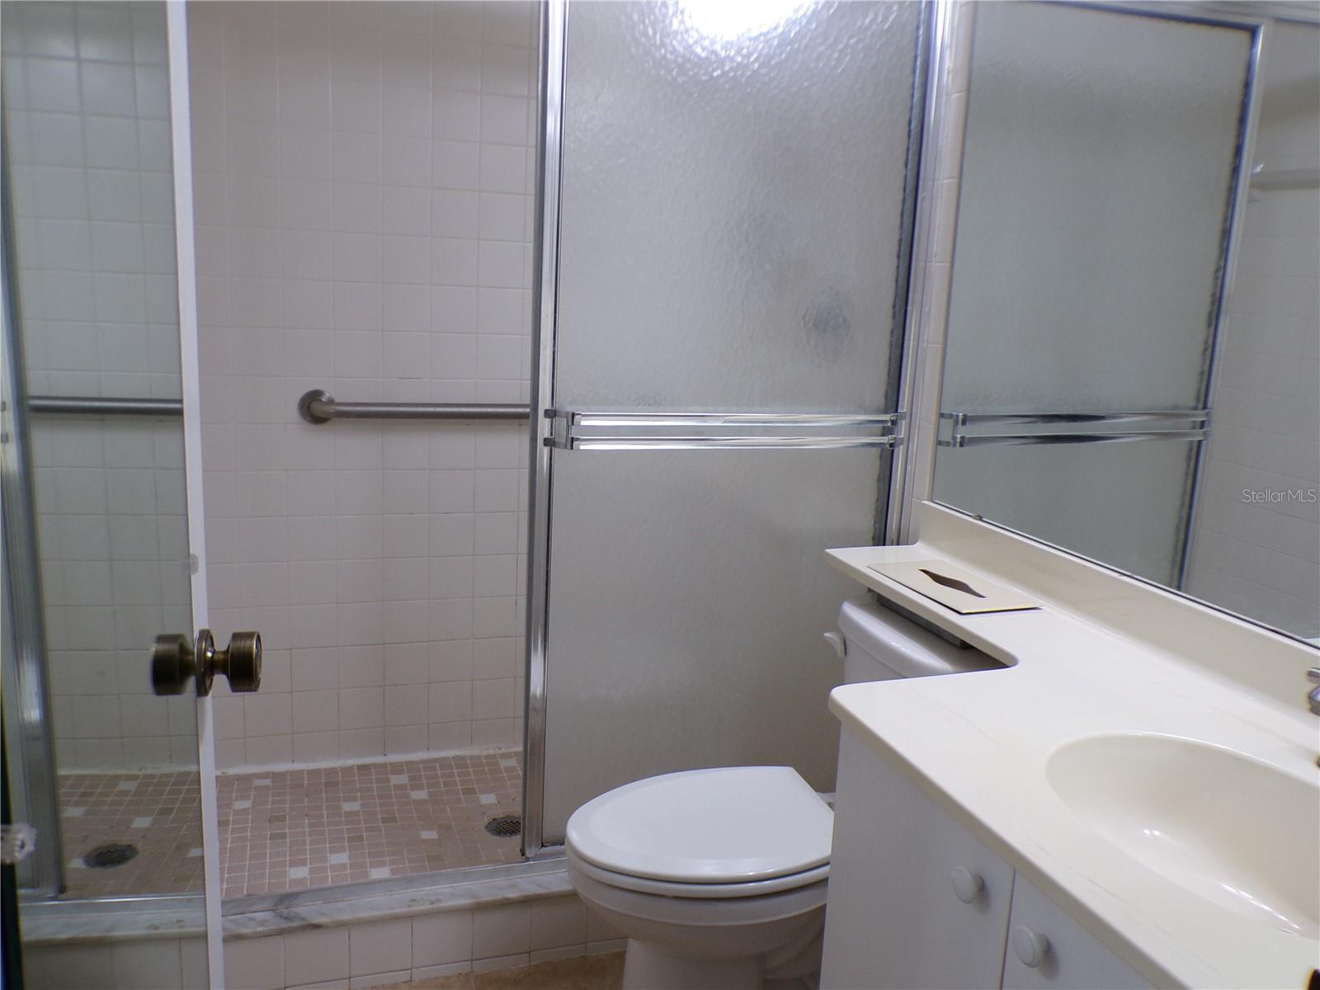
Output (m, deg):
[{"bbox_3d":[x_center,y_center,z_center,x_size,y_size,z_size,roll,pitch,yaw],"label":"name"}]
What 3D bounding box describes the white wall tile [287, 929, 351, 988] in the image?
[{"bbox_3d":[-0.614,0.824,1.915,0.108,0.106,0.010,-1,12,-18],"label":"white wall tile"}]

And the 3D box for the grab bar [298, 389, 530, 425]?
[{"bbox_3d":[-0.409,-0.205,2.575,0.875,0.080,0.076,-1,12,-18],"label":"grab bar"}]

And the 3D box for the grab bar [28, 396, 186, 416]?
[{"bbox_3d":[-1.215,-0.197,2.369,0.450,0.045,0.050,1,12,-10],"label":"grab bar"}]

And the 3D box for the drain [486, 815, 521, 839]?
[{"bbox_3d":[-0.348,0.761,2.447,0.102,0.010,0.102,-1,12,-18],"label":"drain"}]

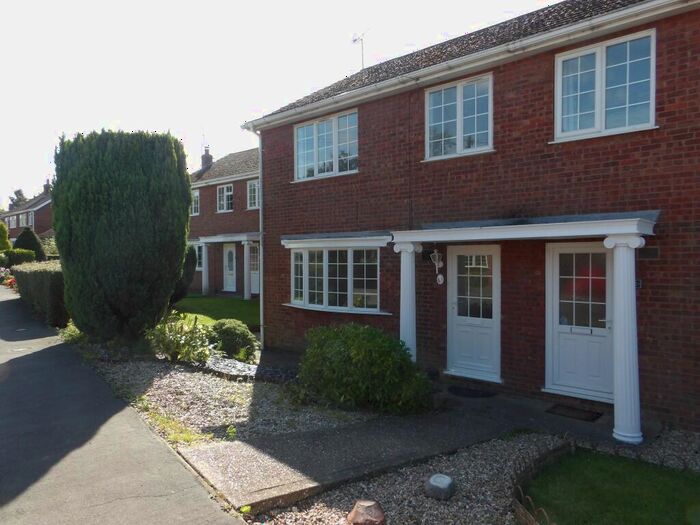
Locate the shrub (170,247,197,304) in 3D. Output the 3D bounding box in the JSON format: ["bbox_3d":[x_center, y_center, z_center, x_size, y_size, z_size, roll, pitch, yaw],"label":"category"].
[{"bbox_3d":[-5.760,0.420,16.300,1.250,2.150,1.250,-1,1,-19],"label":"shrub"}]

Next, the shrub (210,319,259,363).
[{"bbox_3d":[-2.249,1.462,9.450,0.900,0.860,0.870,0,1,0],"label":"shrub"}]

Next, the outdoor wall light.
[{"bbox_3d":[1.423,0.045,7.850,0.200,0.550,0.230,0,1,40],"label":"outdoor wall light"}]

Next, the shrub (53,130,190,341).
[{"bbox_3d":[-5.013,-0.562,10.600,2.700,4.300,2.650,0,1,40],"label":"shrub"}]

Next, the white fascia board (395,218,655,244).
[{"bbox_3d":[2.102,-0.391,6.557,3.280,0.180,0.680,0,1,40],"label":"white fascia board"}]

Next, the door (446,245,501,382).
[{"bbox_3d":[1.935,0.777,7.629,0.920,2.080,0.110,0,1,41],"label":"door"}]

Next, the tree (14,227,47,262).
[{"bbox_3d":[-17.776,-0.389,27.000,2.000,3.000,2.000,-1,1,-33],"label":"tree"}]

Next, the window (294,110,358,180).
[{"bbox_3d":[-0.507,-2.304,9.722,1.770,1.200,0.110,0,1,41],"label":"window"}]

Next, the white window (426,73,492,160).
[{"bbox_3d":[1.717,-2.285,7.725,1.180,1.200,0.110,0,1,40],"label":"white window"}]

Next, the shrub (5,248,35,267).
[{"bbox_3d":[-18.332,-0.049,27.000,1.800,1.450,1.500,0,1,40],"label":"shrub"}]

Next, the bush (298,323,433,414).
[{"bbox_3d":[0.240,1.456,7.500,2.050,1.180,1.750,0,1,40],"label":"bush"}]

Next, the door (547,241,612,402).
[{"bbox_3d":[3.123,0.784,6.582,0.930,2.080,0.110,0,1,41],"label":"door"}]

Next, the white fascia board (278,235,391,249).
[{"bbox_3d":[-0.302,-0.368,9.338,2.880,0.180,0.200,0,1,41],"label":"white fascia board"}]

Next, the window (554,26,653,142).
[{"bbox_3d":[3.309,-2.279,6.361,1.220,1.200,0.110,0,1,41],"label":"window"}]

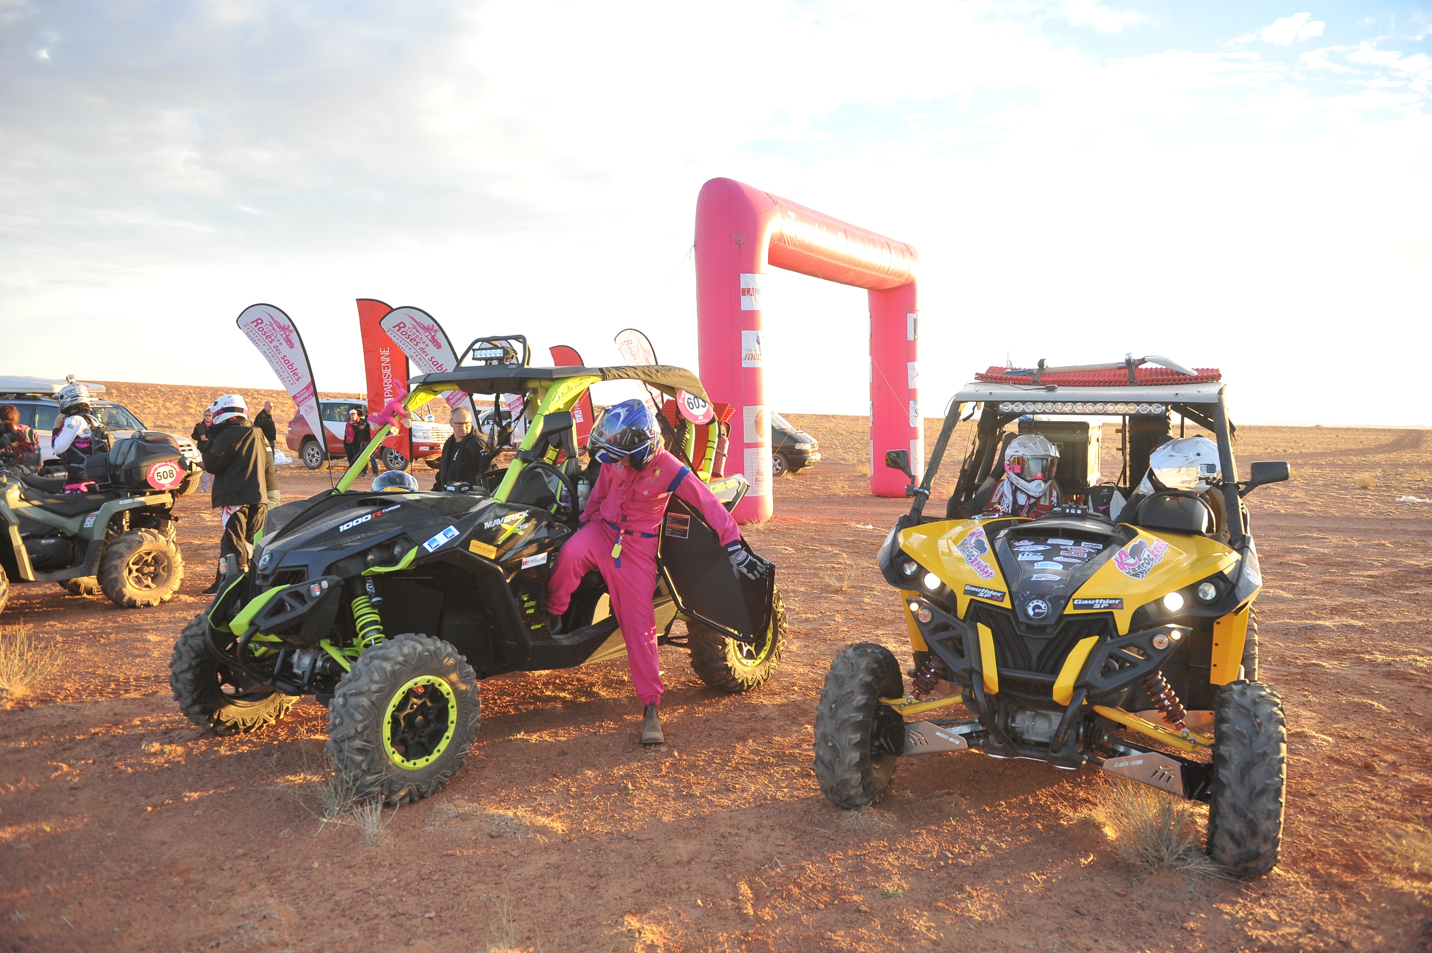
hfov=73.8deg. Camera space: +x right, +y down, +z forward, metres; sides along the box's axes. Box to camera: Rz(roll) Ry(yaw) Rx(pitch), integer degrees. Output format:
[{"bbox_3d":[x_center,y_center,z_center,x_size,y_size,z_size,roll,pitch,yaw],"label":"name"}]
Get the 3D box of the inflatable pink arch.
[{"bbox_3d":[2.036,-2.094,17.356,1.000,5.300,7.330,3,4,33],"label":"inflatable pink arch"}]

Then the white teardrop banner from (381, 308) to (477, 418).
[{"bbox_3d":[-4.905,-1.361,16.500,1.750,3.150,0.150,0,3,-5],"label":"white teardrop banner"}]

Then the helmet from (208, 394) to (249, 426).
[{"bbox_3d":[-4.116,-0.561,8.050,0.340,0.280,0.260,-13,1,9],"label":"helmet"}]

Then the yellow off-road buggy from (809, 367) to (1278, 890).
[{"bbox_3d":[1.728,0.334,4.596,1.640,1.940,3.000,2,4,26],"label":"yellow off-road buggy"}]

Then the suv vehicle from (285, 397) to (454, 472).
[{"bbox_3d":[-9.439,-1.145,26.584,4.950,1.900,1.970,2,4,22],"label":"suv vehicle"}]

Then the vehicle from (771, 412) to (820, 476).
[{"bbox_3d":[0.682,-1.023,28.244,4.700,1.860,1.840,2,4,20],"label":"vehicle"}]

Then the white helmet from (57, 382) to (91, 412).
[{"bbox_3d":[-6.125,-0.752,9.100,0.340,0.280,0.260,-2,3,7],"label":"white helmet"}]

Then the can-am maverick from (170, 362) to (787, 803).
[{"bbox_3d":[-1.106,0.313,5.152,1.640,1.860,3.000,3,4,40],"label":"can-am maverick"}]

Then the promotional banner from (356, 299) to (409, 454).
[{"bbox_3d":[-5.910,-1.450,17.000,0.950,3.300,0.150,0,3,-5],"label":"promotional banner"}]

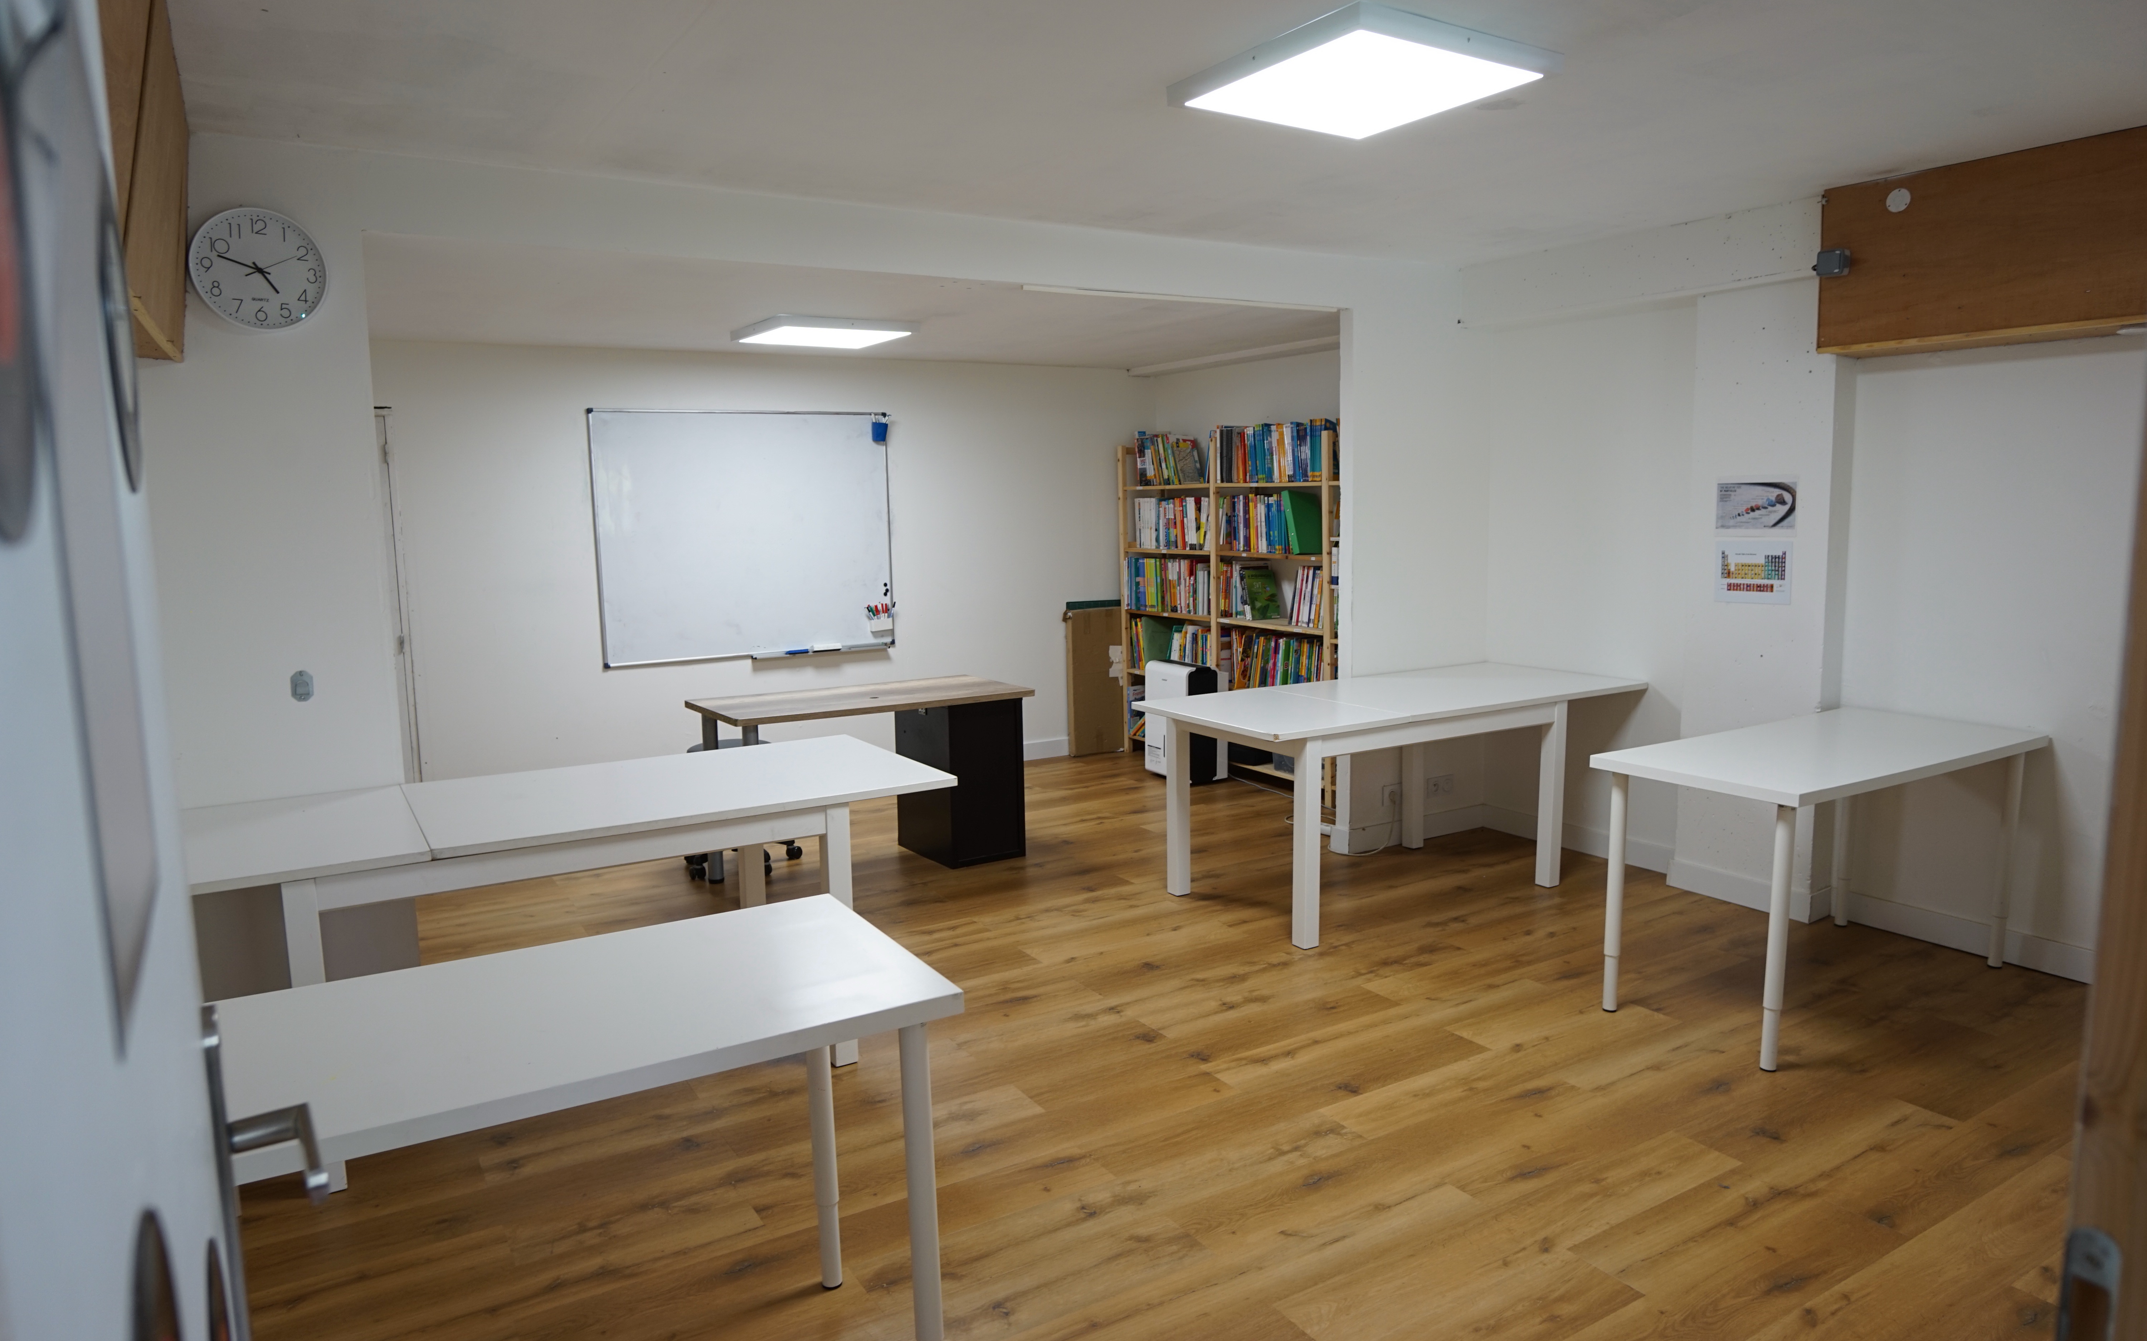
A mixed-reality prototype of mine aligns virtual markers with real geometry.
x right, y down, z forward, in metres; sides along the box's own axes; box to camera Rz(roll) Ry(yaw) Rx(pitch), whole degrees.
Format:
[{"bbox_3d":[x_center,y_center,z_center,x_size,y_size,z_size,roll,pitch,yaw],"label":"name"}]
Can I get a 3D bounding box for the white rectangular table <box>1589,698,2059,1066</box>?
[{"bbox_3d":[2.263,0.583,3.800,1.411,0.730,0.596,-6,9,-32],"label":"white rectangular table"}]

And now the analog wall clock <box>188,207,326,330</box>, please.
[{"bbox_3d":[-1.960,-0.969,3.016,0.287,0.287,0.044,-6,9,-32],"label":"analog wall clock"}]

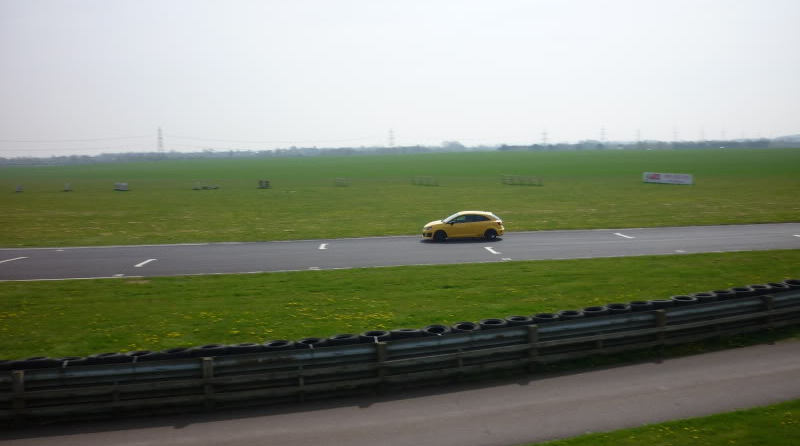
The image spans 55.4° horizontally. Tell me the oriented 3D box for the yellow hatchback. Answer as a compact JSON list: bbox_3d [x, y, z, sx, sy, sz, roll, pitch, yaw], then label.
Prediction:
[{"bbox_3d":[3.083,0.133,37.783,4.040,1.430,1.720,-2,5,-7],"label":"yellow hatchback"}]

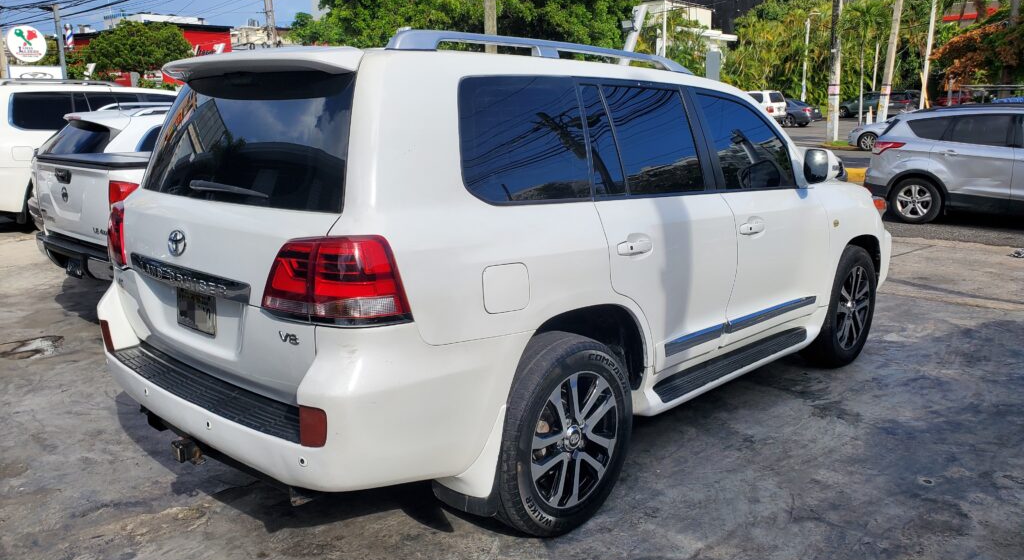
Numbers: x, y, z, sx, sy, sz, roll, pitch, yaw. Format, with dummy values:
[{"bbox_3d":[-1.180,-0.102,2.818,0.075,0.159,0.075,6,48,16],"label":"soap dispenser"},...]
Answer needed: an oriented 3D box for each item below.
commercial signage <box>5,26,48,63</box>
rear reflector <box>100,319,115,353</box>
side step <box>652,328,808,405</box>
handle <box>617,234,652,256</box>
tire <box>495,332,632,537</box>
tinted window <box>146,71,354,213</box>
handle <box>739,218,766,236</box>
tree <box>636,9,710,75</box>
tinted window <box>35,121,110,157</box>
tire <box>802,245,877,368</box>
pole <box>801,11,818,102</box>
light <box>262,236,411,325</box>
[{"bbox_3d":[-12.625,-6.124,20.000,1.030,0.970,0.150,-3,12,-12],"label":"commercial signage"},{"bbox_3d":[-1.750,0.237,3.338,0.050,0.135,0.090,-8,14,-34],"label":"rear reflector"},{"bbox_3d":[1.166,0.422,3.973,0.175,0.075,1.500,10,16,43],"label":"side step"},{"bbox_3d":[0.484,-0.132,3.030,0.060,0.080,0.240,10,16,42],"label":"handle"},{"bbox_3d":[0.167,0.602,3.093,0.285,0.790,0.790,10,16,43],"label":"tire"},{"bbox_3d":[-1.020,-0.519,2.784,1.450,0.470,0.110,10,-5,42],"label":"tinted window"},{"bbox_3d":[1.167,-0.256,3.750,0.060,0.080,0.240,10,16,42],"label":"handle"},{"bbox_3d":[8.948,-11.965,43.334,4.100,6.280,3.900,-1,12,0],"label":"tree"},{"bbox_3d":[-4.253,-1.305,7.412,1.150,0.500,0.120,10,-21,43],"label":"tinted window"},{"bbox_3d":[2.146,0.164,5.096,0.285,0.790,0.790,10,16,43],"label":"tire"},{"bbox_3d":[16.053,-11.401,41.380,0.650,5.840,0.250,-1,12,0],"label":"pole"},{"bbox_3d":[-0.542,-0.014,2.336,0.385,0.275,0.300,10,16,43],"label":"light"}]

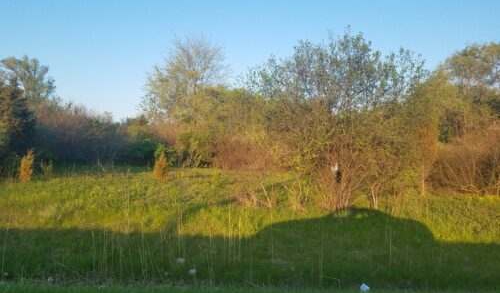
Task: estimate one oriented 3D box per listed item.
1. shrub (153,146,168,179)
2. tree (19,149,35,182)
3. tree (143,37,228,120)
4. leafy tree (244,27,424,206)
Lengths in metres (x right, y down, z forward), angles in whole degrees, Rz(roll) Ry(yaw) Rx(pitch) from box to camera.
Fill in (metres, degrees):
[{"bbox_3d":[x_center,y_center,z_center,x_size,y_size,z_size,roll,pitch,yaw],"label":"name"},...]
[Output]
[{"bbox_3d":[-5.363,0.959,22.500,0.950,2.000,0.950,0,0,0],"label":"shrub"},{"bbox_3d":[-13.392,1.138,22.500,0.950,1.900,0.950,0,0,0],"label":"tree"},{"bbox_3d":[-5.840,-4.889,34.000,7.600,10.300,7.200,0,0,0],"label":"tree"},{"bbox_3d":[2.823,-0.892,12.400,5.500,5.850,5.200,0,0,0],"label":"leafy tree"}]

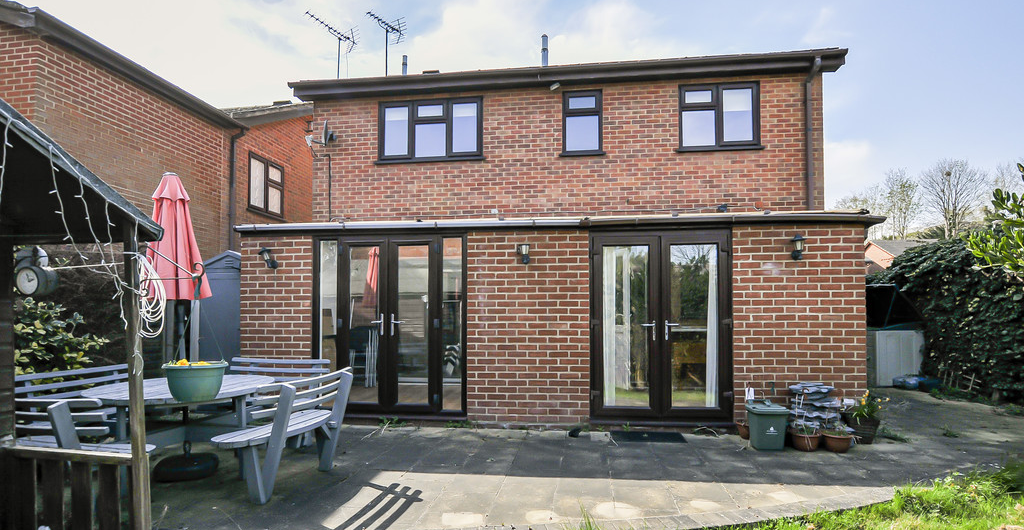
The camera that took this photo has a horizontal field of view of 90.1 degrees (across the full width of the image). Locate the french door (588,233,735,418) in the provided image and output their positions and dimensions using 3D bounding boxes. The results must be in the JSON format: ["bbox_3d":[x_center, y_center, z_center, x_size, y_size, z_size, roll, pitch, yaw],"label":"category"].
[{"bbox_3d":[1.596,0.646,5.485,1.481,2.045,0.100,-1,-1,6],"label":"french door"}]

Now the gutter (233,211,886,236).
[{"bbox_3d":[0.276,-0.449,5.468,6.954,0.100,0.130,0,-1,6],"label":"gutter"}]

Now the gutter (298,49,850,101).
[{"bbox_3d":[0.590,-2.930,7.870,8.550,0.230,0.220,-1,-3,7],"label":"gutter"}]

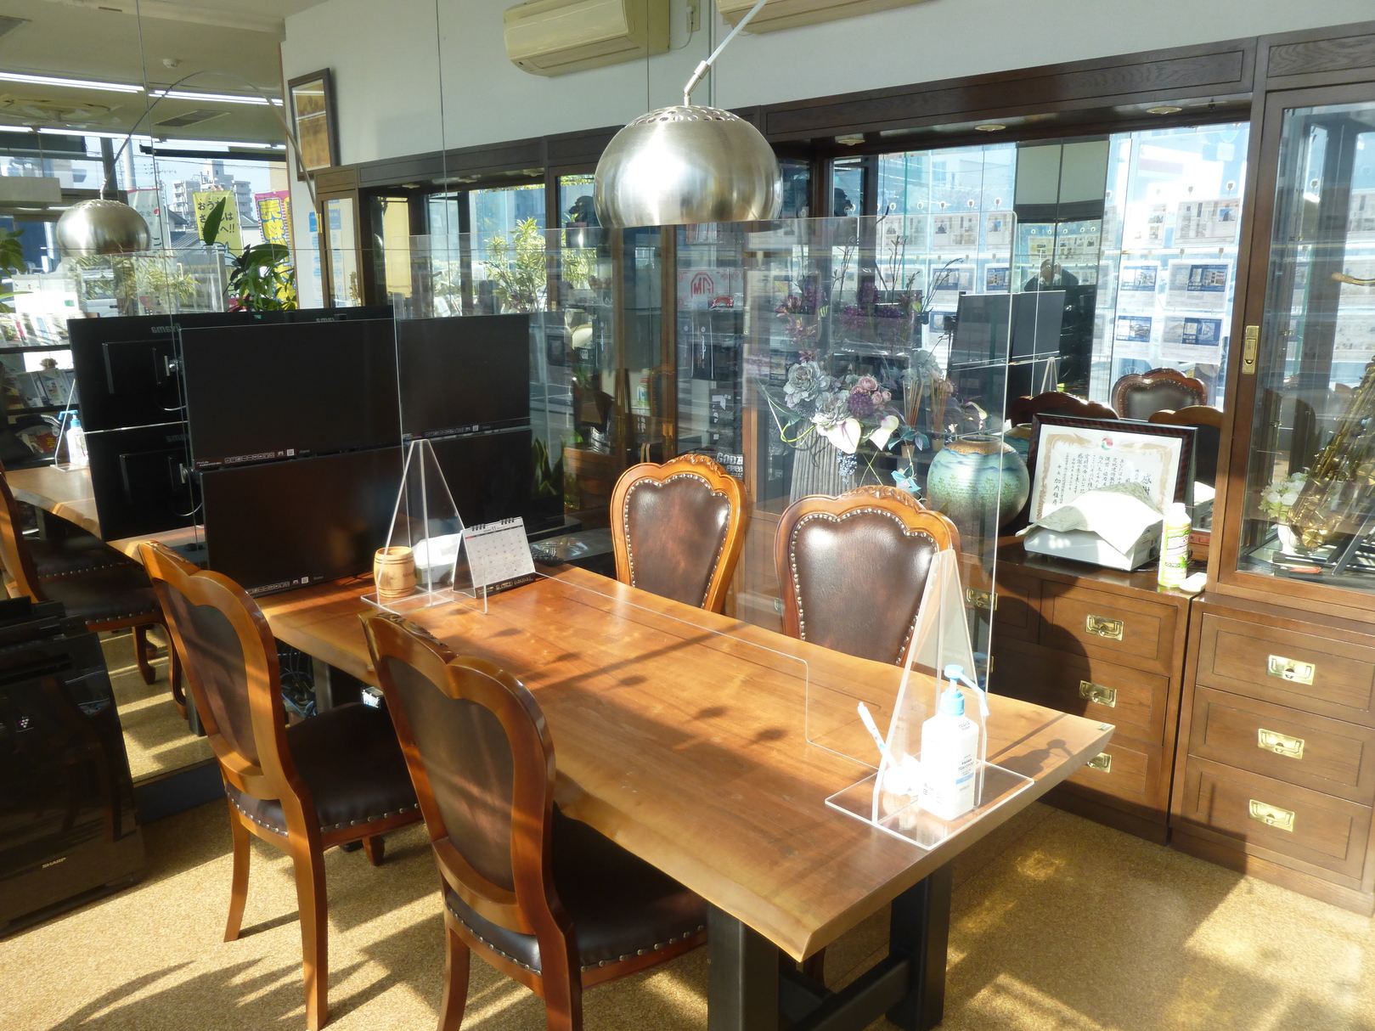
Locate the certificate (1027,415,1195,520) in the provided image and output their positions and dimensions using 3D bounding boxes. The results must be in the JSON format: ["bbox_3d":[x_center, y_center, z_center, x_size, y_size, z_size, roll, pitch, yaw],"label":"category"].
[{"bbox_3d":[1.225,-0.104,3.044,0.025,0.344,0.463,-4,12,-45],"label":"certificate"}]

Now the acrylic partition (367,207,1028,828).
[{"bbox_3d":[-0.139,-0.114,2.055,0.300,0.888,1.680,-13,18,-43],"label":"acrylic partition"}]

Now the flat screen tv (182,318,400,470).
[{"bbox_3d":[-0.965,-0.308,2.554,0.541,0.325,0.050,-13,18,-43],"label":"flat screen tv"}]

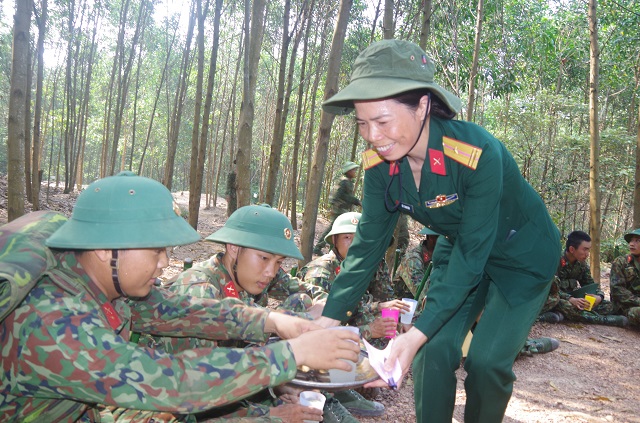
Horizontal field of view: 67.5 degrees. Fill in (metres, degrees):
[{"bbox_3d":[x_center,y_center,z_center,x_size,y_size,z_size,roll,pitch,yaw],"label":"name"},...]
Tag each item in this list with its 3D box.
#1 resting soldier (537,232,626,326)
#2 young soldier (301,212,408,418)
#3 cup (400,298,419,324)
[{"bbox_3d":[2.130,0.530,3.900,0.580,0.790,0.600,3,-3,-41],"label":"resting soldier"},{"bbox_3d":[0.160,0.390,2.200,0.480,0.860,0.620,3,-3,-45],"label":"young soldier"},{"bbox_3d":[0.384,0.428,2.050,0.071,0.108,0.071,7,-2,0],"label":"cup"}]

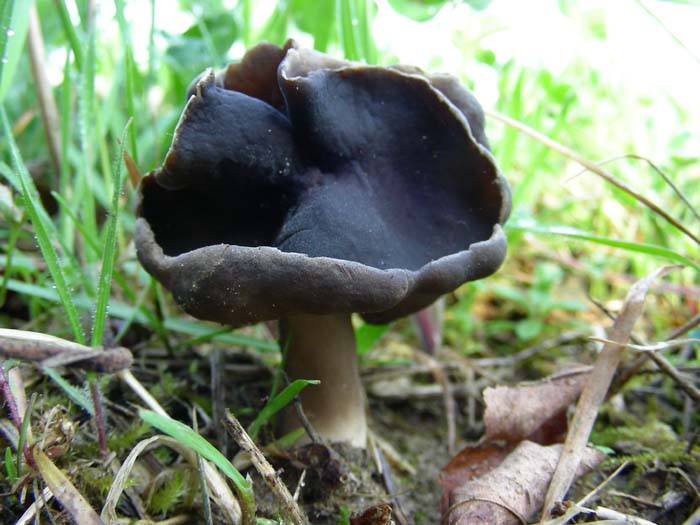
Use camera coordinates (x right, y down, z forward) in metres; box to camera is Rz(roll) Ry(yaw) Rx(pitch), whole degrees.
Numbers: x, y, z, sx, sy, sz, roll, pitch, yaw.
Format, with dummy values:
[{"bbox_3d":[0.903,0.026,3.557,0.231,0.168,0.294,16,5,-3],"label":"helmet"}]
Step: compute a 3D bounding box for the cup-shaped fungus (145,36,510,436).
[{"bbox_3d":[-0.003,-0.004,0.106,0.048,0.051,0.044,0,12,0],"label":"cup-shaped fungus"}]

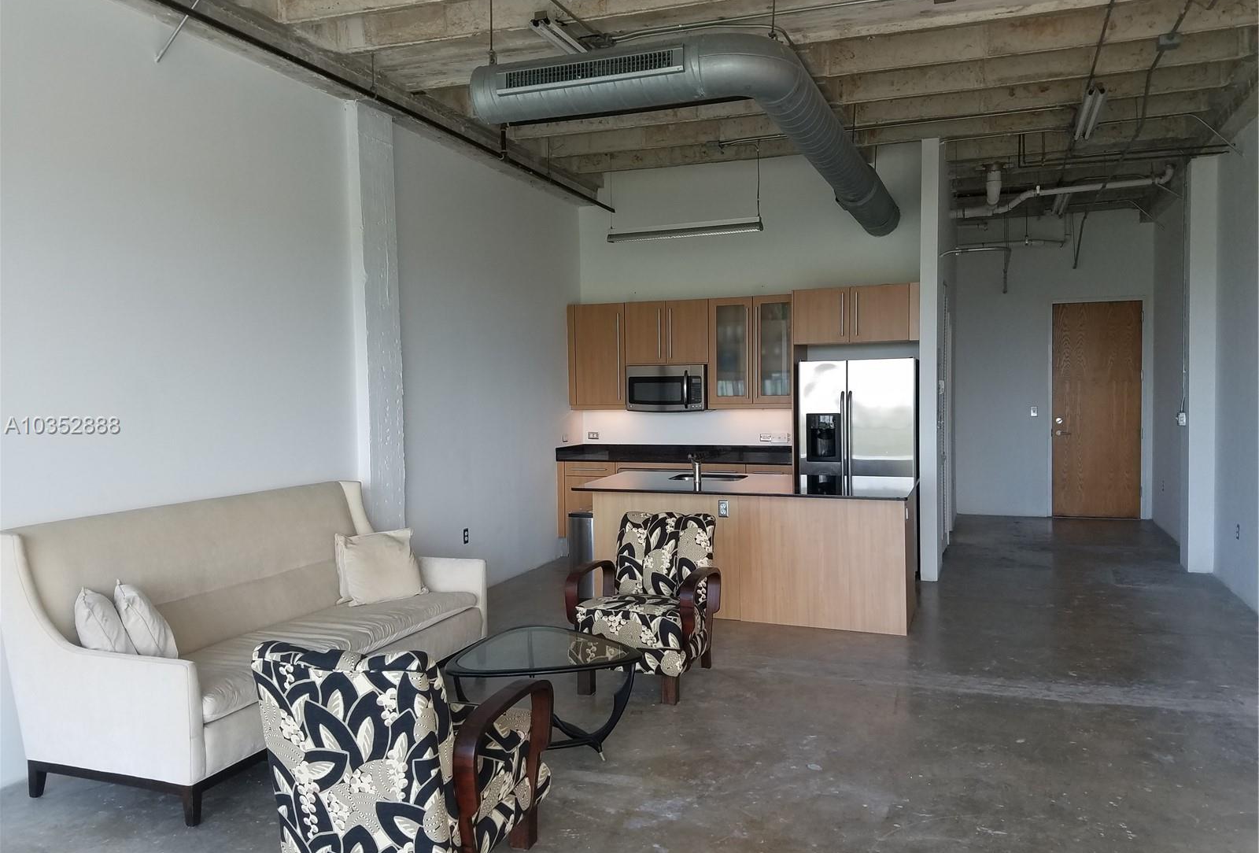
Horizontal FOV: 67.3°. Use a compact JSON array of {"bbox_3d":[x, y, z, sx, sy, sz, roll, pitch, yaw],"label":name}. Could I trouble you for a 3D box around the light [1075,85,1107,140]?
[{"bbox_3d":[3.047,-2.078,6.283,0.121,0.086,1.231,0,3,21],"label":"light"}]

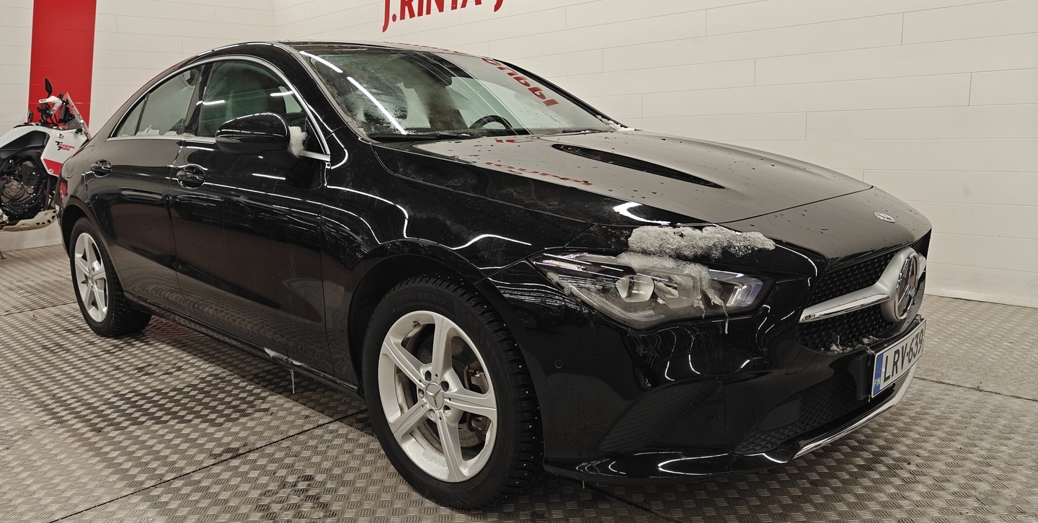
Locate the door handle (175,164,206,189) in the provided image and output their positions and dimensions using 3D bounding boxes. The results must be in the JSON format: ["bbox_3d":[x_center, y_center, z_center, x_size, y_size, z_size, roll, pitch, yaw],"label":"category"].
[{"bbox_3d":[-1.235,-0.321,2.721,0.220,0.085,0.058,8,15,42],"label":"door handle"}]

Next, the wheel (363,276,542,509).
[{"bbox_3d":[-0.169,0.349,2.002,0.650,0.650,0.210,8,15,42],"label":"wheel"}]

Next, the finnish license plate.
[{"bbox_3d":[1.050,0.256,1.977,0.020,0.118,0.442,8,15,42],"label":"finnish license plate"}]

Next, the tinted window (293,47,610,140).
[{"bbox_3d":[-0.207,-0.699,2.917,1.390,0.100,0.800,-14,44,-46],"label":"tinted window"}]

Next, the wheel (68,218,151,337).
[{"bbox_3d":[-2.175,0.069,3.831,0.650,0.650,0.210,8,15,42],"label":"wheel"}]

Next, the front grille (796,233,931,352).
[{"bbox_3d":[1.008,0.061,1.951,0.140,0.250,0.980,8,15,42],"label":"front grille"}]

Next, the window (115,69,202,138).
[{"bbox_3d":[-1.645,-0.715,3.310,0.897,0.327,0.060,9,-13,44],"label":"window"}]

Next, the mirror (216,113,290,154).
[{"bbox_3d":[-0.851,-0.412,2.345,0.145,0.150,0.215,8,15,42],"label":"mirror"}]

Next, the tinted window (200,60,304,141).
[{"bbox_3d":[-0.957,-0.585,2.628,0.943,0.378,0.060,8,-13,42],"label":"tinted window"}]

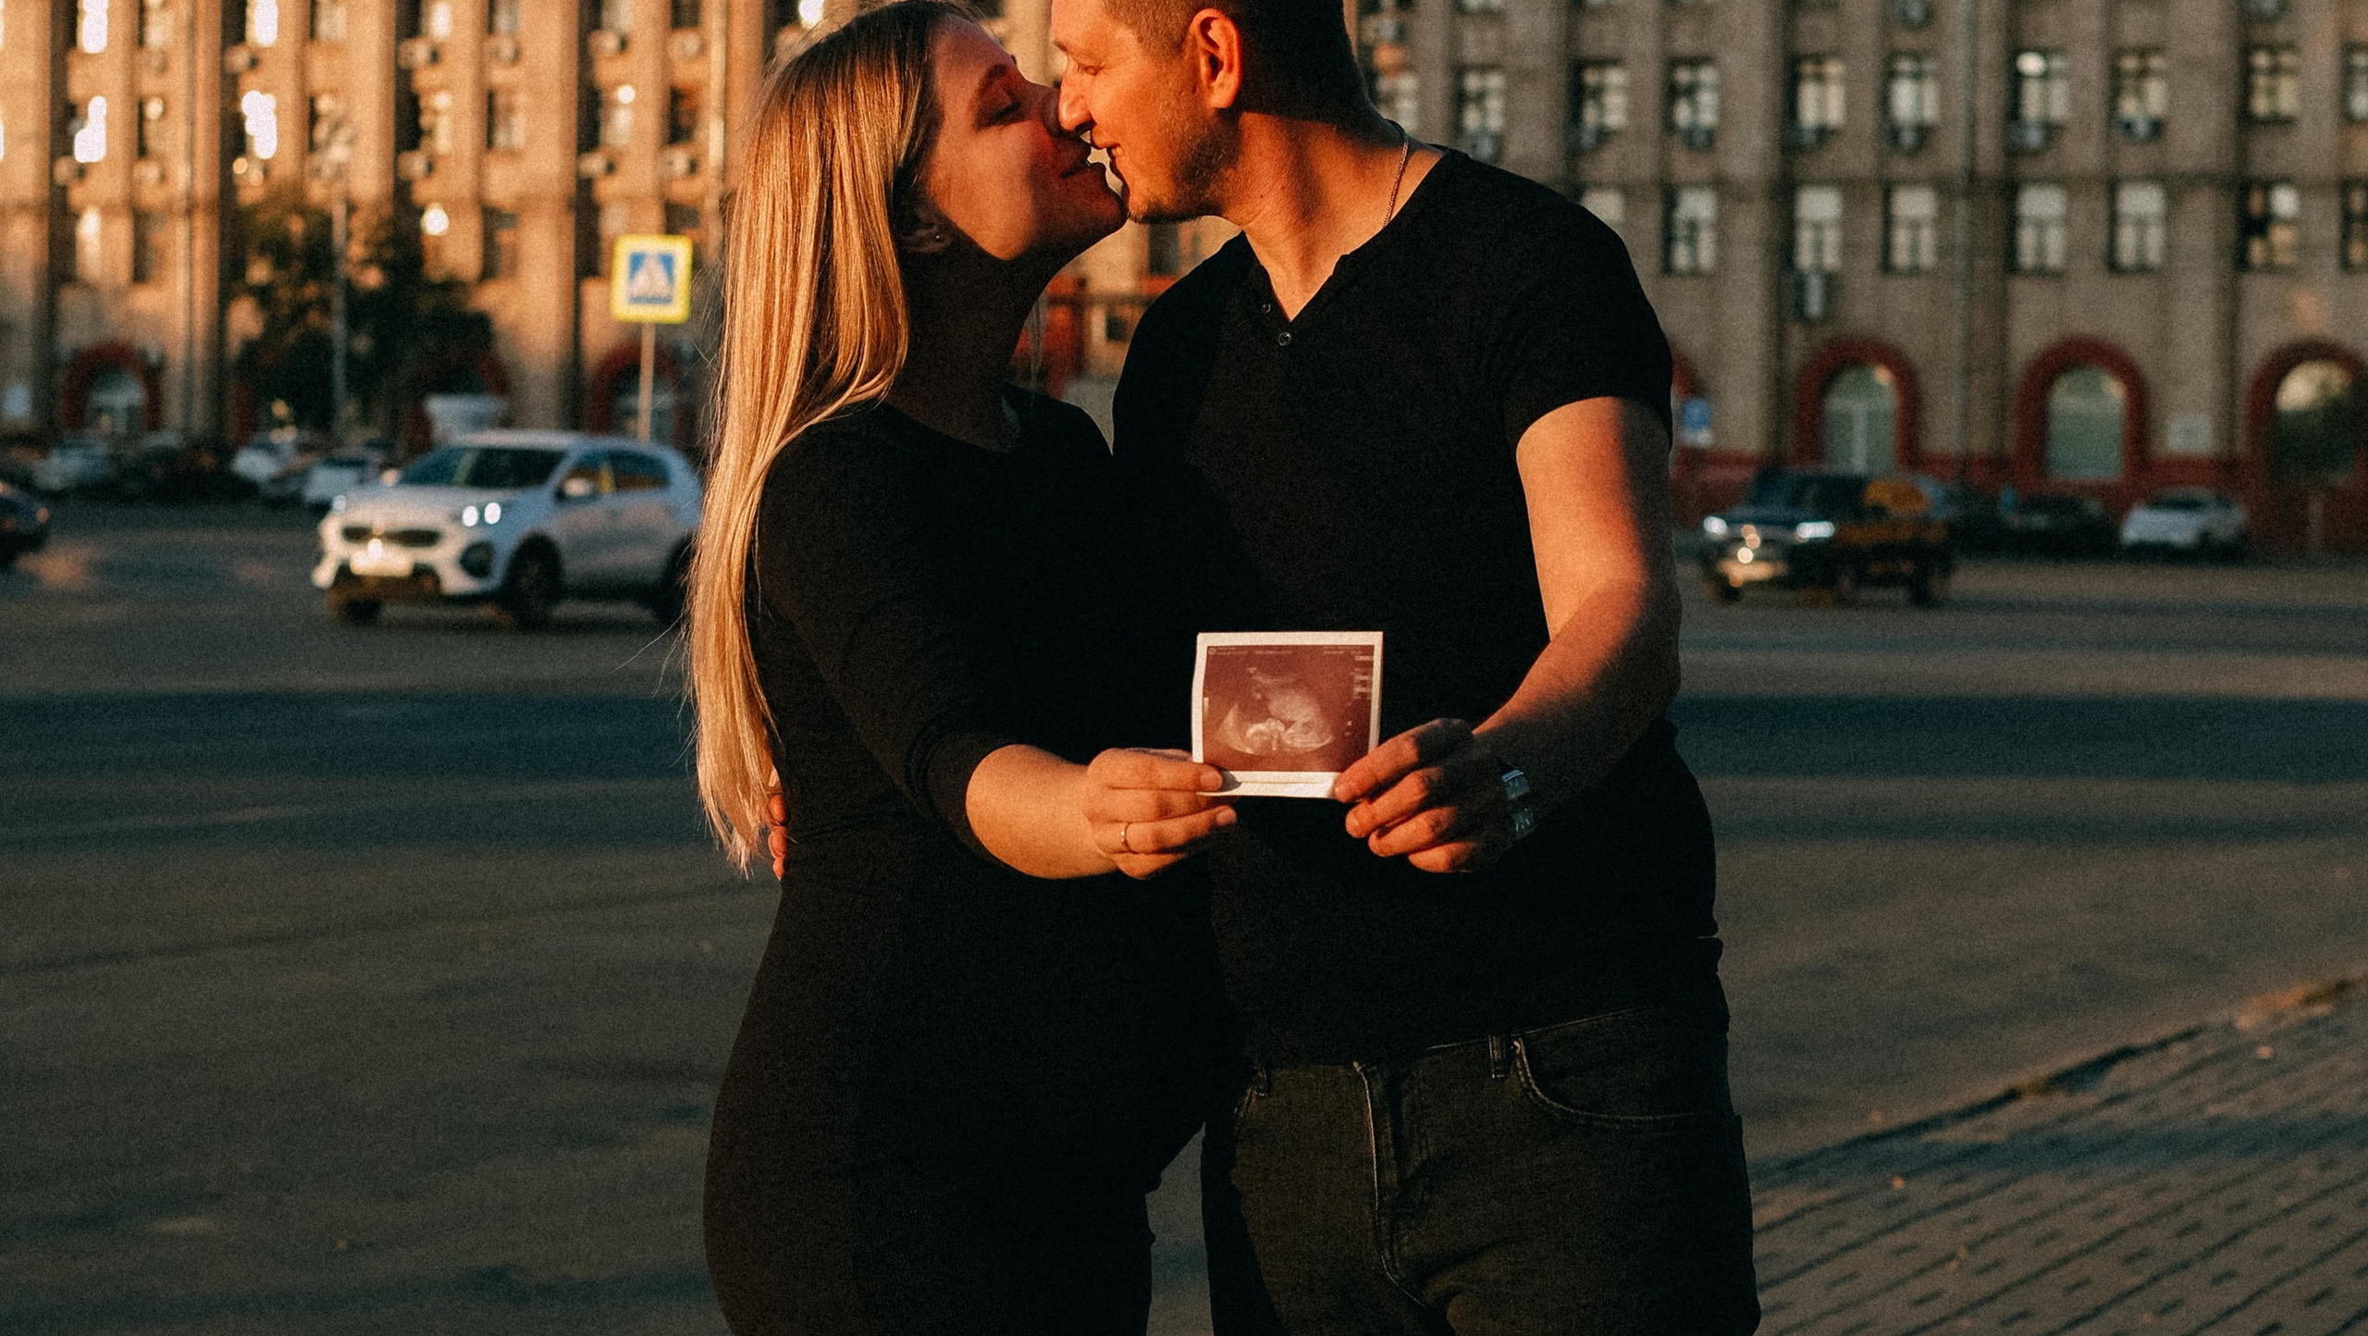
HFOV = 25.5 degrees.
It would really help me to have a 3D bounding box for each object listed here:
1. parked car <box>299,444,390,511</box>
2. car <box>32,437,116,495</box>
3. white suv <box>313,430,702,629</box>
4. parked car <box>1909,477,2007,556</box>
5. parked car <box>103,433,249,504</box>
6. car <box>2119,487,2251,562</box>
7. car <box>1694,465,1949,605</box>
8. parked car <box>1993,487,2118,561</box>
[{"bbox_3d":[-20.467,-4.618,128.000,1.740,1.530,4.250,1,2,5],"label":"parked car"},{"bbox_3d":[-28.035,-5.237,135.000,1.760,1.500,4.350,2,2,18],"label":"car"},{"bbox_3d":[-5.696,-1.220,45.169,1.860,1.645,4.485,2,2,22],"label":"white suv"},{"bbox_3d":[15.994,-3.096,110.000,1.780,1.540,4.400,2,2,24],"label":"parked car"},{"bbox_3d":[-24.448,-4.841,127.000,1.770,1.500,4.400,2,2,19],"label":"parked car"},{"bbox_3d":[20.895,-2.996,109.000,1.740,1.500,4.200,2,2,26],"label":"car"},{"bbox_3d":[8.206,-1.660,66.300,1.850,1.680,4.550,2,2,30],"label":"car"},{"bbox_3d":[18.417,-2.996,110.000,1.760,1.460,4.400,2,2,24],"label":"parked car"}]

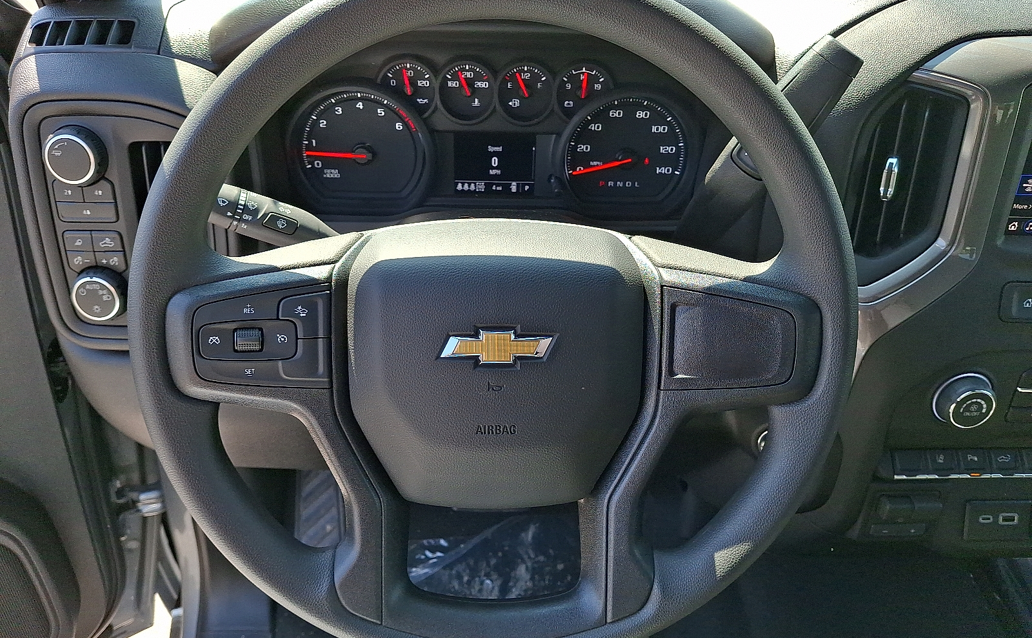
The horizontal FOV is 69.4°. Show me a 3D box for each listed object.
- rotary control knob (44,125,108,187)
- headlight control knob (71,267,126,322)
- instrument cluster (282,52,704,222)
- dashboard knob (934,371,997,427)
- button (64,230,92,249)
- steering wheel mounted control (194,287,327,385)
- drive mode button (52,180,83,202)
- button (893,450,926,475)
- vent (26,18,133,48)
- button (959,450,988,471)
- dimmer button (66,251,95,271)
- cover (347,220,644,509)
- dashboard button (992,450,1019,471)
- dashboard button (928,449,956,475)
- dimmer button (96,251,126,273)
[{"bbox_3d":[-0.327,-0.119,0.552,0.045,0.045,0.016,-1,24,-2],"label":"rotary control knob"},{"bbox_3d":[-0.332,-0.019,0.595,0.045,0.045,0.016,-1,24,-2],"label":"headlight control knob"},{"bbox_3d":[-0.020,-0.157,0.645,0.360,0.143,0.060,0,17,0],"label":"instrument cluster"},{"bbox_3d":[0.369,0.069,0.608,0.049,0.049,0.018,-1,27,-2],"label":"dashboard knob"},{"bbox_3d":[-0.356,-0.064,0.607,0.022,0.016,0.008,0,19,0],"label":"button"},{"bbox_3d":[-0.141,0.010,0.416,0.075,0.054,0.022,0,8,0],"label":"steering wheel mounted control"},{"bbox_3d":[-0.341,-0.099,0.571,0.021,0.017,0.008,-1,24,-2],"label":"drive mode button"},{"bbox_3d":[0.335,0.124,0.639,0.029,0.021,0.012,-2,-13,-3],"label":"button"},{"bbox_3d":[-0.327,-0.212,0.568,0.079,0.020,0.026,0,70,0],"label":"vent"},{"bbox_3d":[0.356,0.110,0.580,0.022,0.009,0.017,0,74,0],"label":"button"},{"bbox_3d":[-0.357,-0.048,0.613,0.023,0.017,0.008,0,19,0],"label":"dimmer button"},{"bbox_3d":[-0.011,0.026,0.416,0.161,0.160,0.050,0,8,0],"label":"cover"},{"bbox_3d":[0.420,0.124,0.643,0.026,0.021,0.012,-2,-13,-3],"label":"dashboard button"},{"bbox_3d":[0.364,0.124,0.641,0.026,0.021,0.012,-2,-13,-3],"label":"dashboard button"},{"bbox_3d":[-0.322,-0.046,0.594,0.025,0.017,0.008,-1,24,-2],"label":"dimmer button"}]

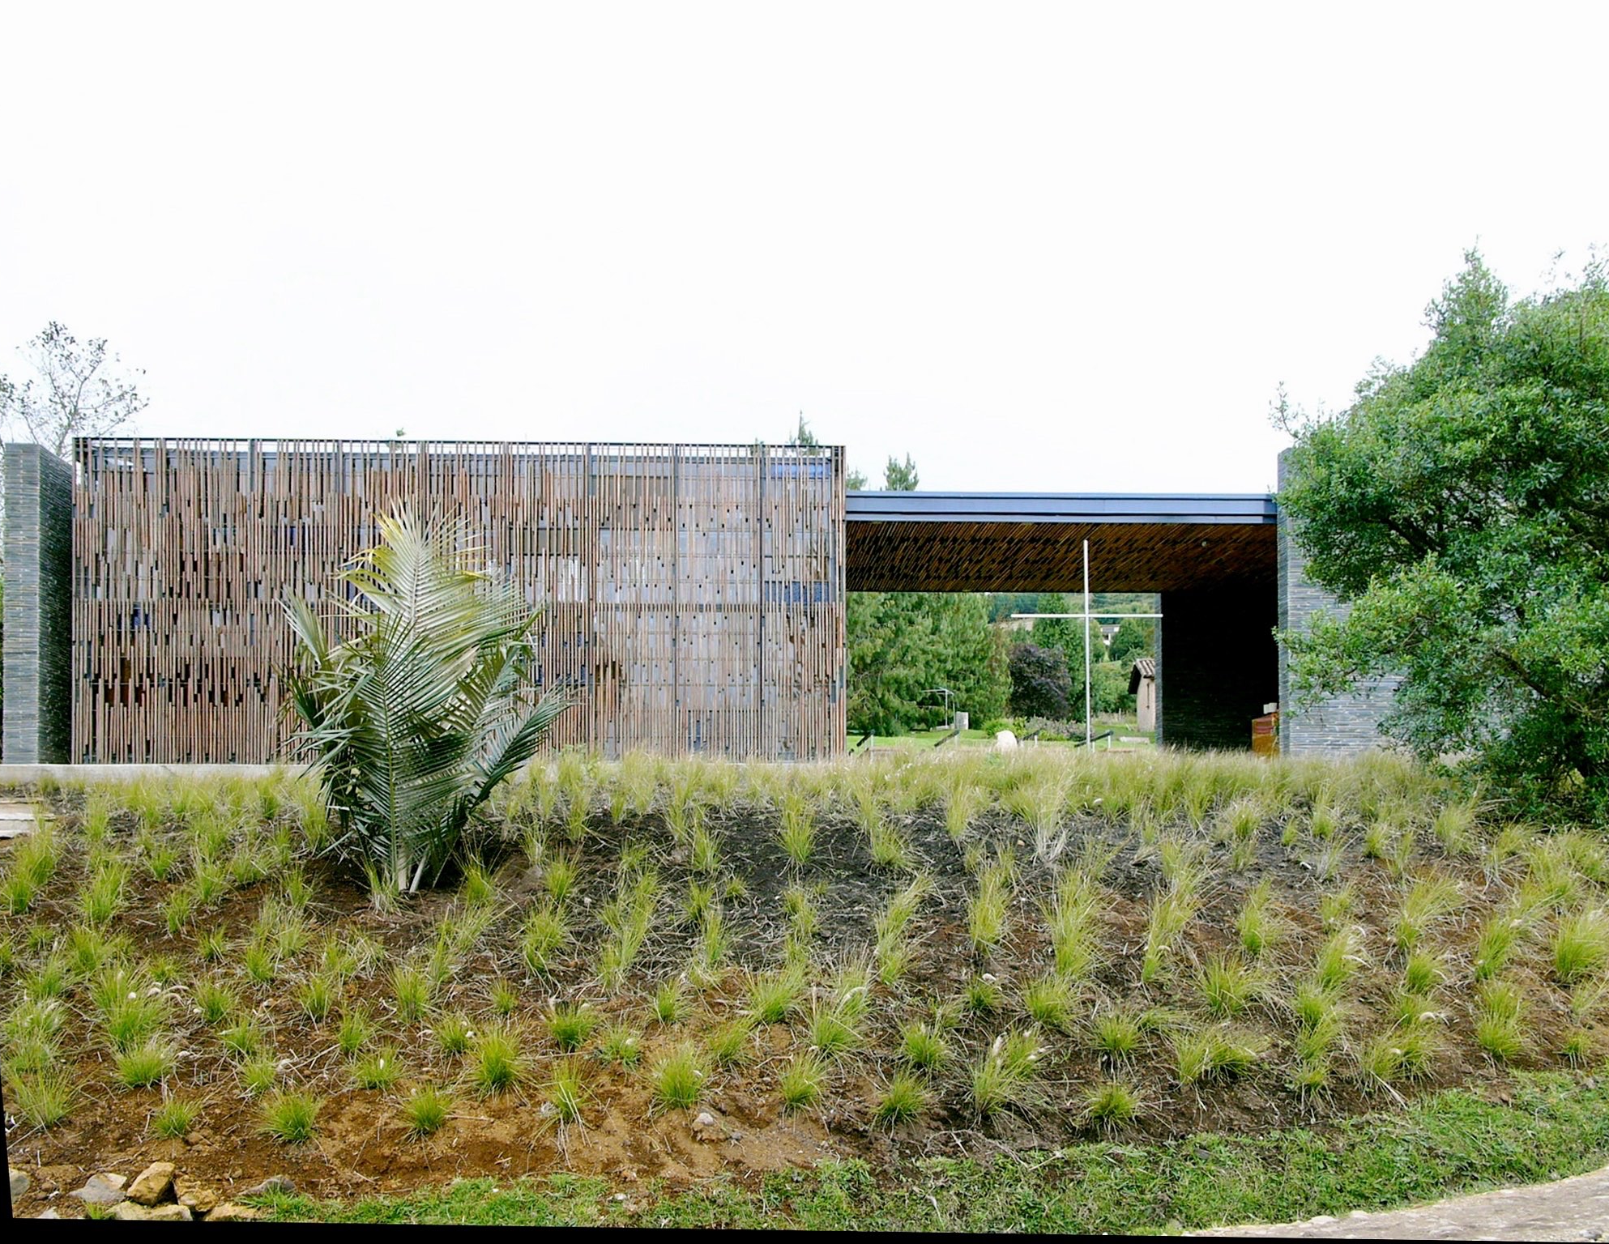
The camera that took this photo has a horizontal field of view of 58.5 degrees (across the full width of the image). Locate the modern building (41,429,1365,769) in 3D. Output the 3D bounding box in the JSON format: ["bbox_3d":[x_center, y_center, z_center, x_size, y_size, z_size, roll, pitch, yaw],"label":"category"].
[{"bbox_3d":[-1.150,-0.030,19.900,16.900,4.100,5.000,0,-4,-3],"label":"modern building"}]

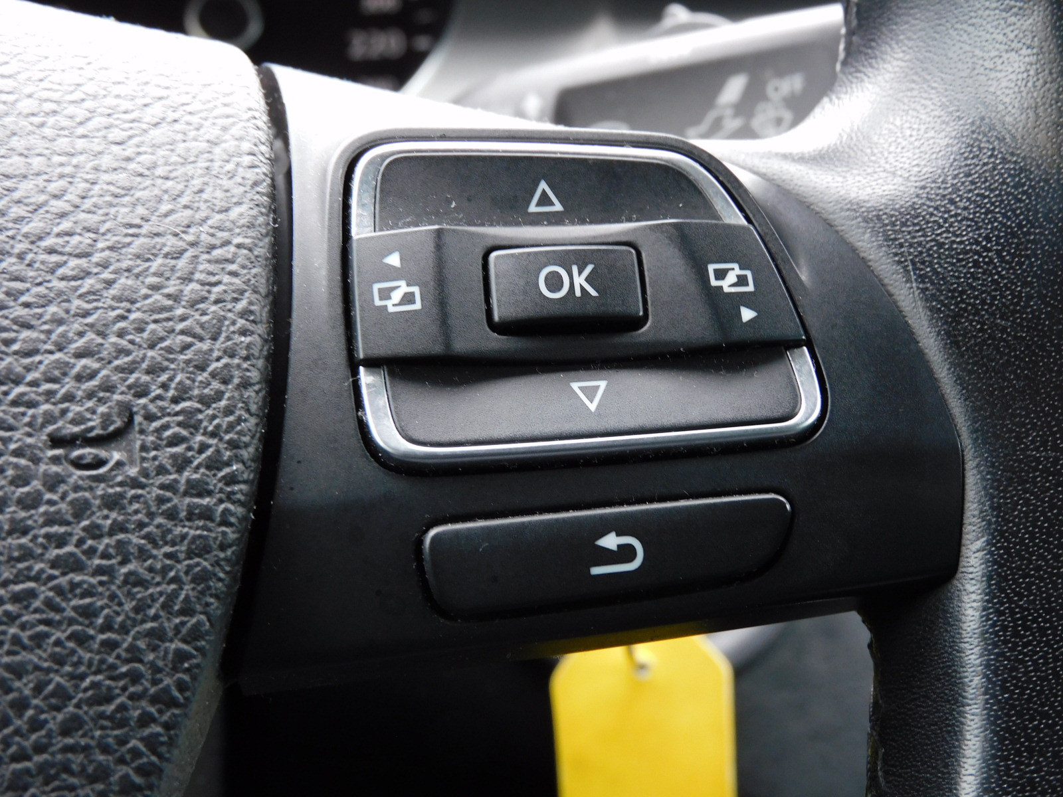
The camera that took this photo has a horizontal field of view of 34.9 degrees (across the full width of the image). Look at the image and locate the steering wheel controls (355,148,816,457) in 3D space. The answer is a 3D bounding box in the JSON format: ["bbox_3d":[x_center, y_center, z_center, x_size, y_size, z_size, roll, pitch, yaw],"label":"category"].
[{"bbox_3d":[0.005,-0.009,0.160,0.044,0.031,0.011,-3,-11,-12],"label":"steering wheel controls"}]

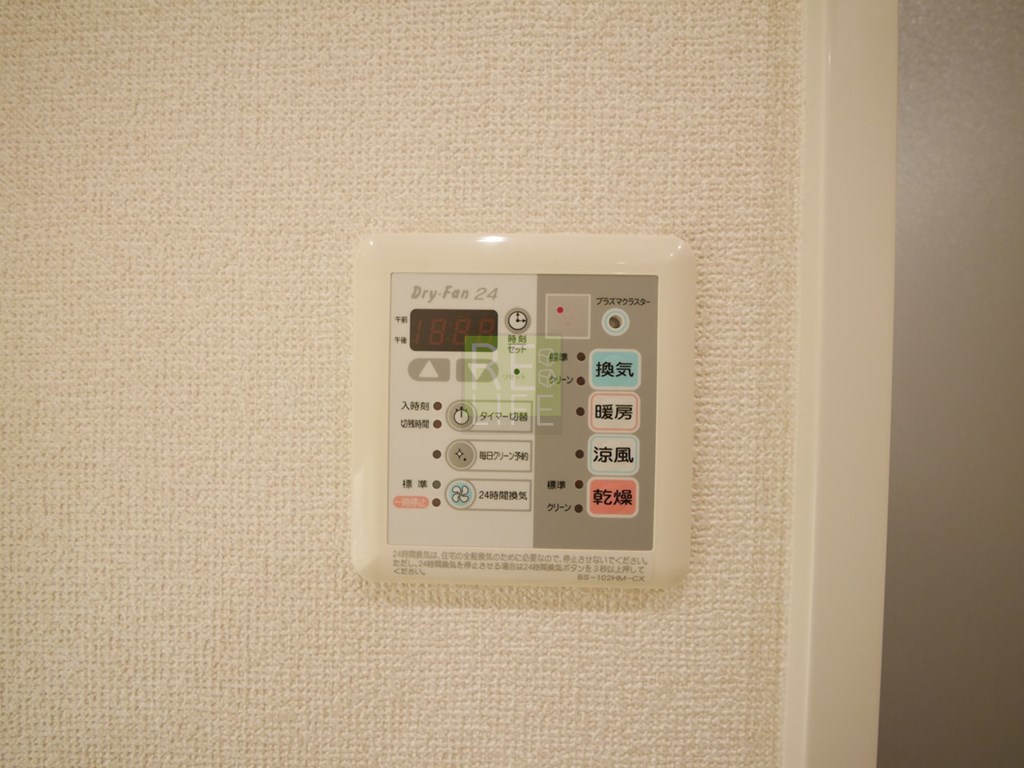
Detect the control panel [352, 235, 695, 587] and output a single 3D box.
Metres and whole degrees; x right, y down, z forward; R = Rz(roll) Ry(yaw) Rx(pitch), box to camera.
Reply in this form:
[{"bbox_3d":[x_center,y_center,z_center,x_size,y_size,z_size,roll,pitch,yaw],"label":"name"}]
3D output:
[{"bbox_3d":[0.003,0.010,0.135,0.116,0.120,0.015,1,1,1],"label":"control panel"}]

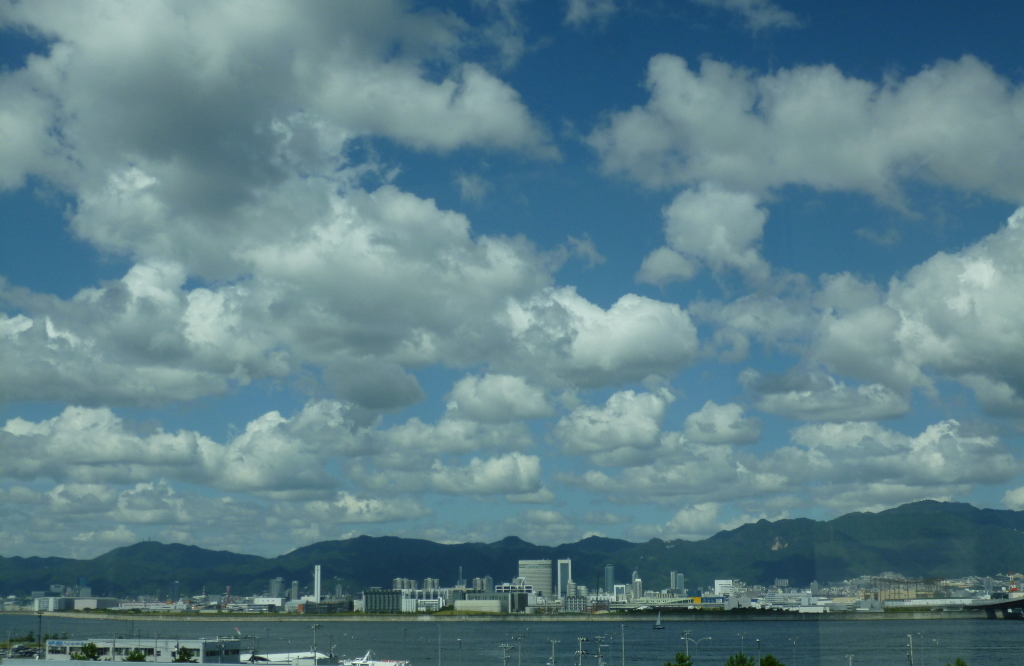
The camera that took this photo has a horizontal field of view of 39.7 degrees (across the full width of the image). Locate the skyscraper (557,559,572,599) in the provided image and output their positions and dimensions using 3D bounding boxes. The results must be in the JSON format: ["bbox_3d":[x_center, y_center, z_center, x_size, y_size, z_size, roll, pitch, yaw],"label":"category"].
[{"bbox_3d":[125.040,590.250,3364.740,31.000,101.700,30.000,0,-11,0],"label":"skyscraper"}]

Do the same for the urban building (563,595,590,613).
[{"bbox_3d":[67.540,284.920,1488.840,25.000,18.300,18.000,0,-11,0],"label":"urban building"}]

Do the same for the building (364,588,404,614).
[{"bbox_3d":[-131.220,276.480,1460.810,39.000,24.100,22.000,0,-11,0],"label":"building"}]

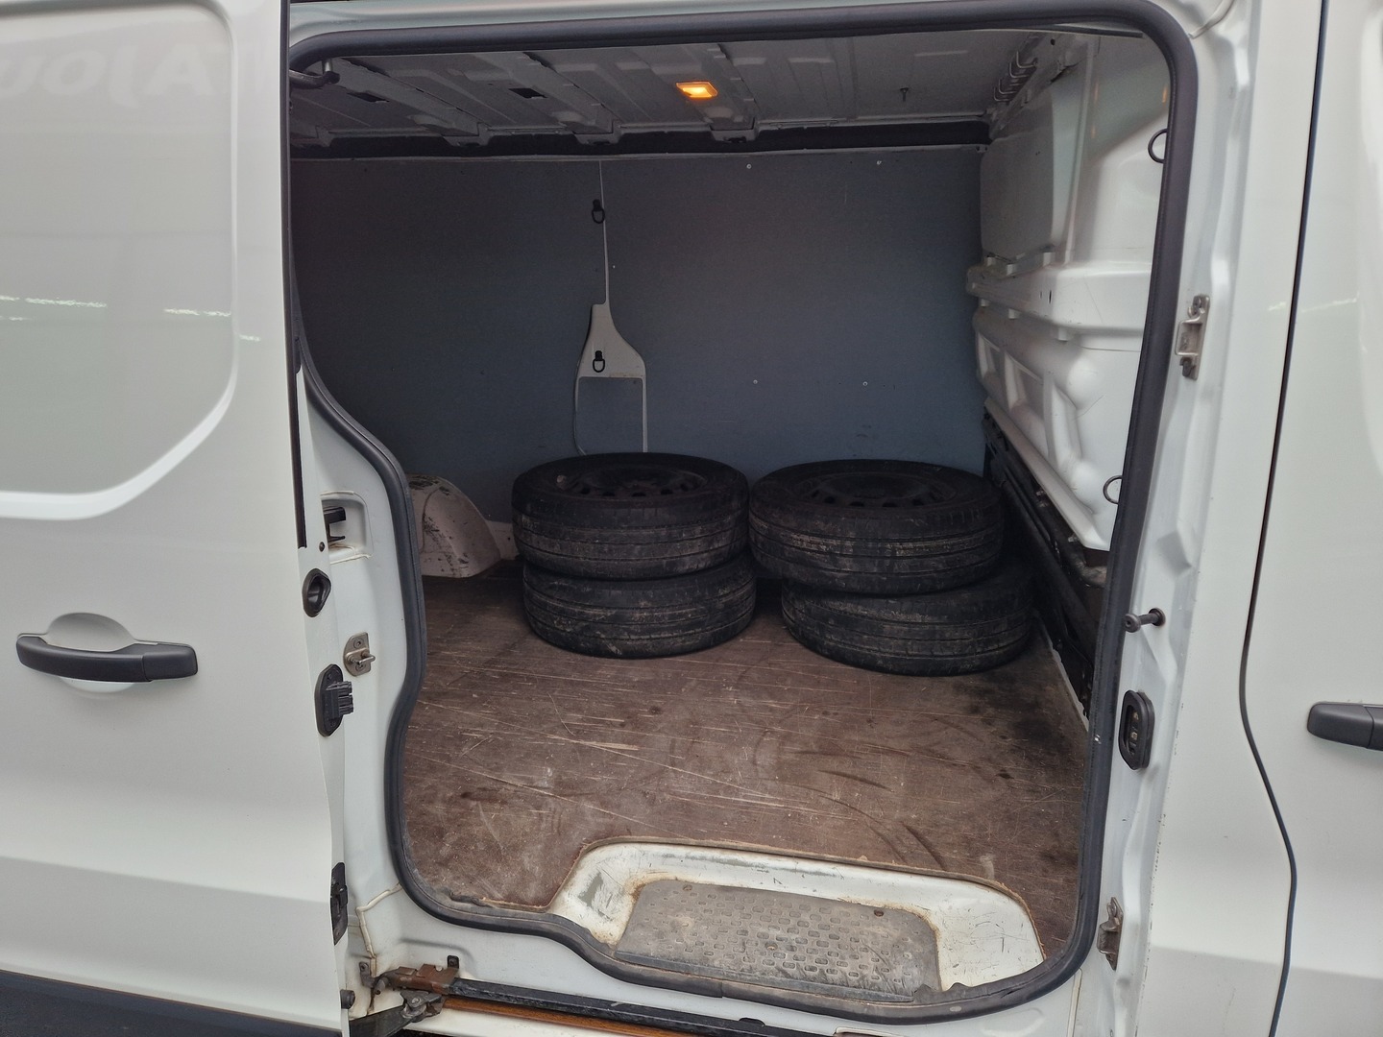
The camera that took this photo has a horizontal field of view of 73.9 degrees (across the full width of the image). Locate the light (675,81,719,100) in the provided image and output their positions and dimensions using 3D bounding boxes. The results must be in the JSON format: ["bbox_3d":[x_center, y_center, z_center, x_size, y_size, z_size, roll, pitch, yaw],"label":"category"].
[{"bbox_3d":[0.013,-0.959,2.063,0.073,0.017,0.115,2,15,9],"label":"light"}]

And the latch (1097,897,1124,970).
[{"bbox_3d":[0.536,0.538,1.191,0.023,0.087,0.035,1,15,2],"label":"latch"}]

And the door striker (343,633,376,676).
[{"bbox_3d":[-0.455,0.191,1.272,0.027,0.058,0.040,10,18,34],"label":"door striker"}]

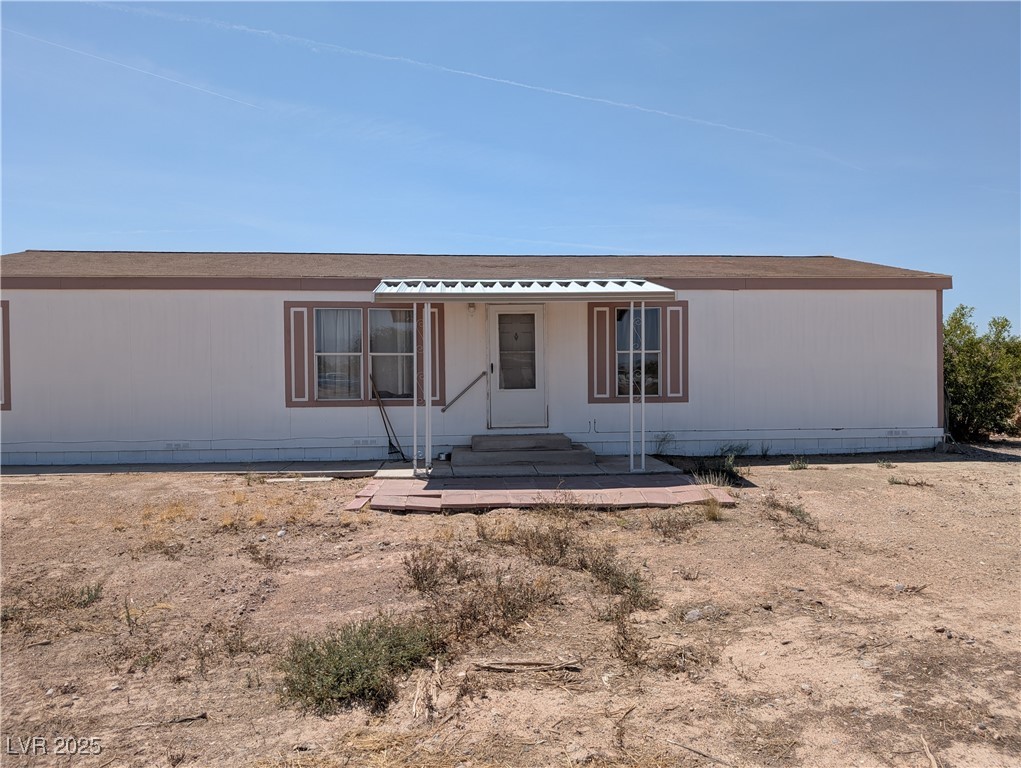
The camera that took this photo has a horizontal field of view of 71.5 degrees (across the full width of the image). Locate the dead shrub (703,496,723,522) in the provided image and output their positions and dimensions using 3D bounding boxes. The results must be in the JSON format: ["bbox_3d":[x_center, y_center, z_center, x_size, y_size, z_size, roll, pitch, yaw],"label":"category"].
[{"bbox_3d":[2.154,1.331,7.556,0.190,0.240,0.190,0,1,-4],"label":"dead shrub"}]

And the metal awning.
[{"bbox_3d":[0.160,-1.399,10.597,4.230,0.490,1.500,0,1,-4],"label":"metal awning"}]

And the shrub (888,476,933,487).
[{"bbox_3d":[5.336,1.296,9.453,0.500,0.090,0.250,0,1,-4],"label":"shrub"}]

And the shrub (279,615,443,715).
[{"bbox_3d":[-0.753,1.435,3.727,0.780,0.250,0.680,0,1,-4],"label":"shrub"}]

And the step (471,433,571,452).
[{"bbox_3d":[0.155,0.922,11.129,1.510,0.165,0.690,0,1,-4],"label":"step"}]

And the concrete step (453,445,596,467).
[{"bbox_3d":[0.163,1.100,10.977,2.110,0.190,1.030,0,1,-4],"label":"concrete step"}]

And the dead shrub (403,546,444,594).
[{"bbox_3d":[-0.658,1.376,5.348,0.310,0.290,0.290,0,1,-4],"label":"dead shrub"}]

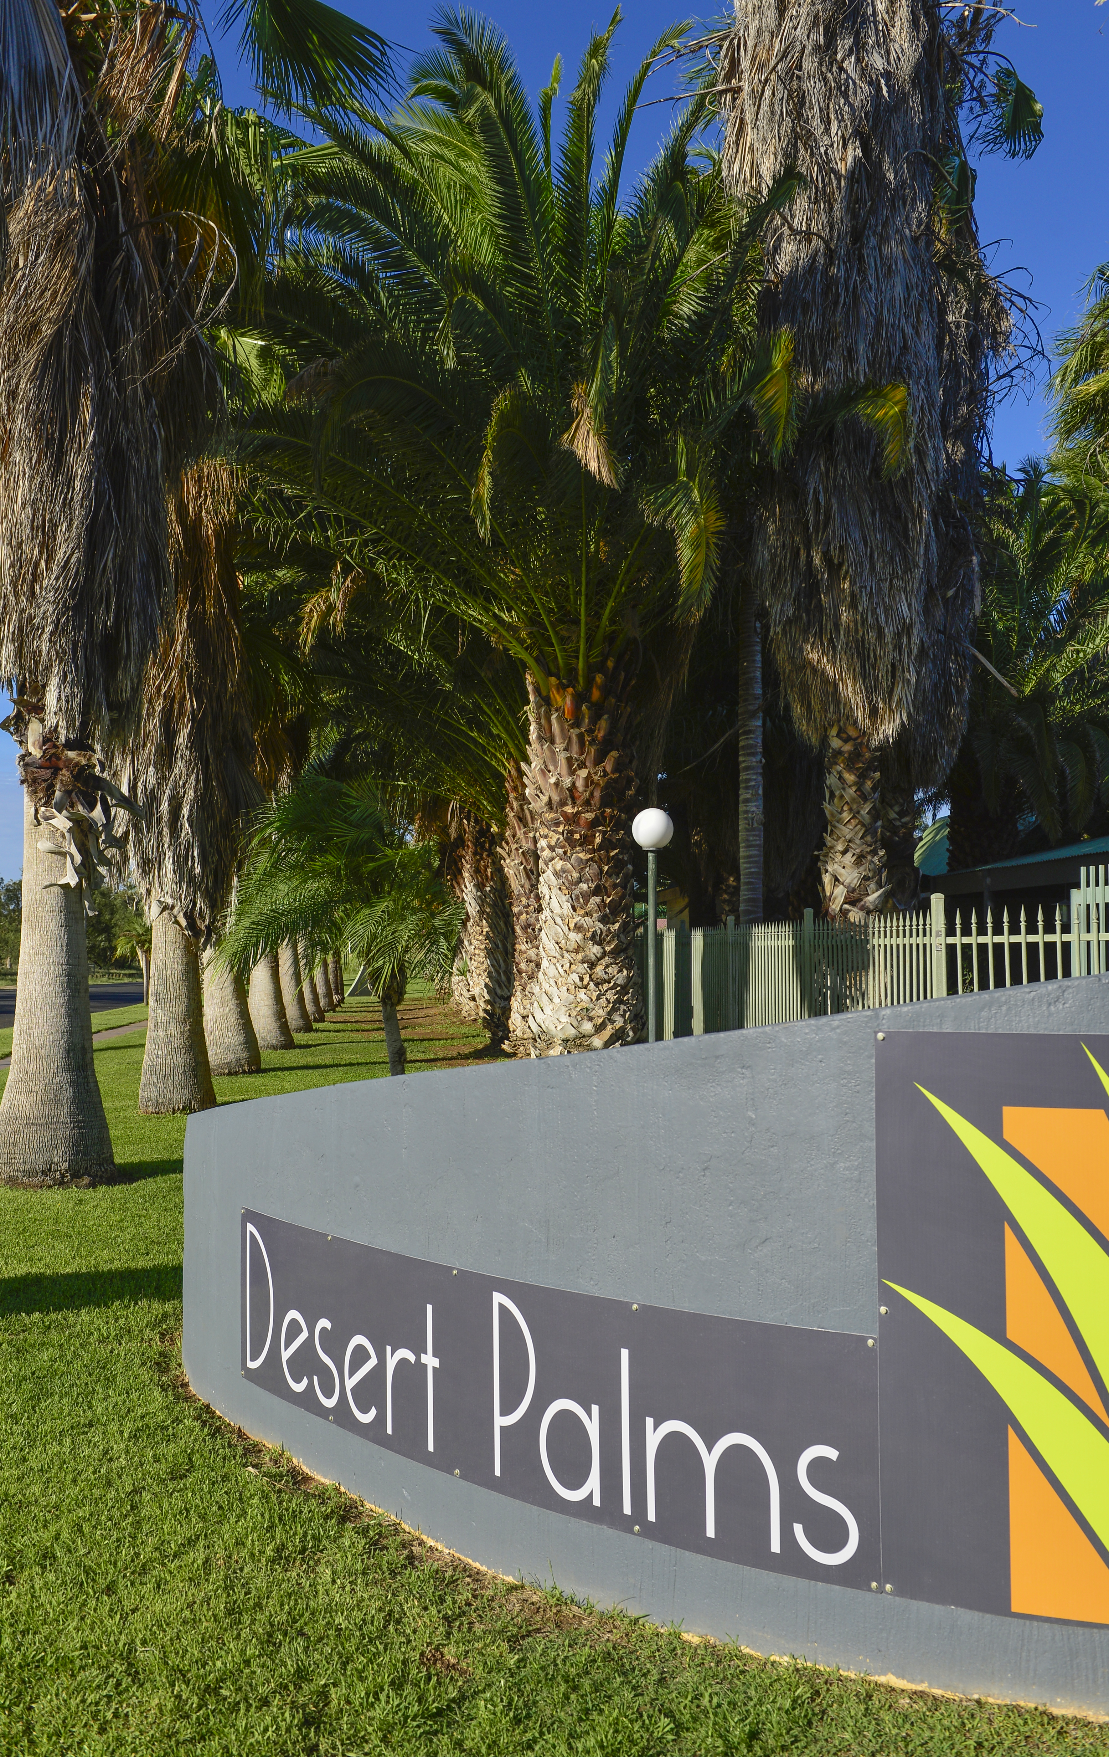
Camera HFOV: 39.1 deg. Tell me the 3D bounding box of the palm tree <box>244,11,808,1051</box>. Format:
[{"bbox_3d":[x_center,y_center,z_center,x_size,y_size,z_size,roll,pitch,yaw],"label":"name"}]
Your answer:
[{"bbox_3d":[-0.225,-3.511,16.500,6.200,11.240,6.000,-1,-2,0],"label":"palm tree"}]

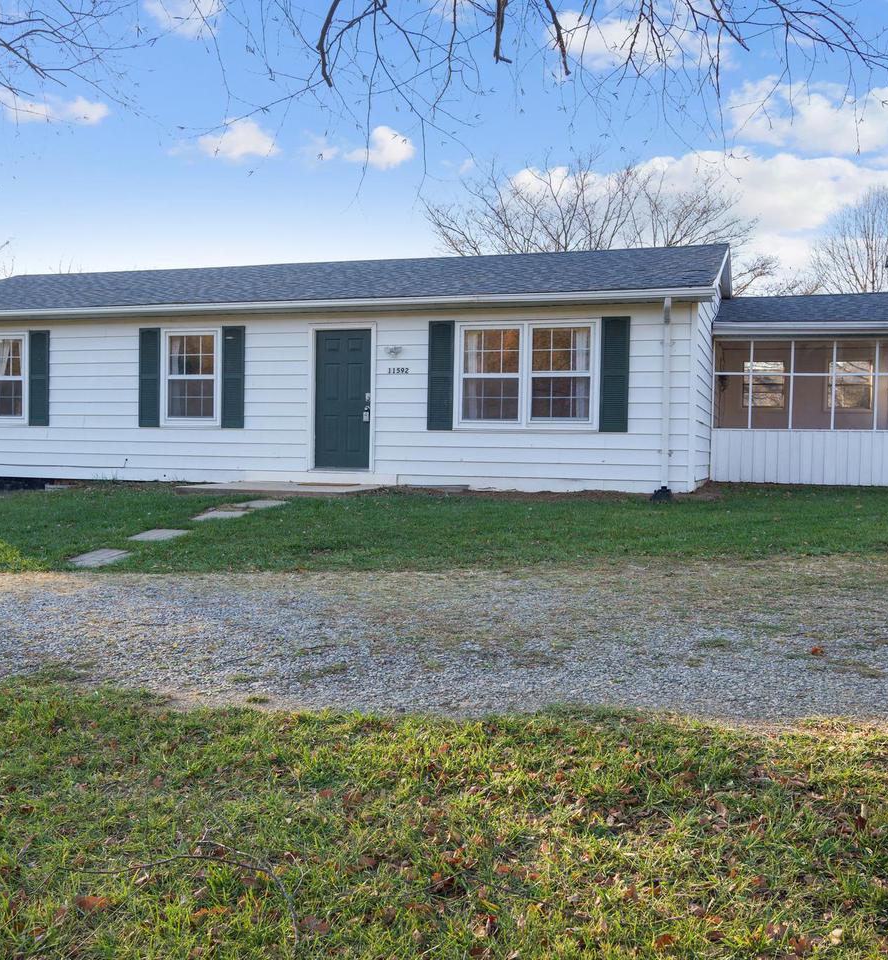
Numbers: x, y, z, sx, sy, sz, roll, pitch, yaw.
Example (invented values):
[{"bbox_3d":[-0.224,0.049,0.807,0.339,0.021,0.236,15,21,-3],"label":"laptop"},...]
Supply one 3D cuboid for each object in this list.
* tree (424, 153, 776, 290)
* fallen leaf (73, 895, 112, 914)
[{"bbox_3d":[4.186,-4.111,27.411,9.000,8.980,8.500,2,2,18],"label":"tree"},{"bbox_3d":[-1.031,1.246,3.050,0.100,0.030,0.075,2,2,18],"label":"fallen leaf"}]

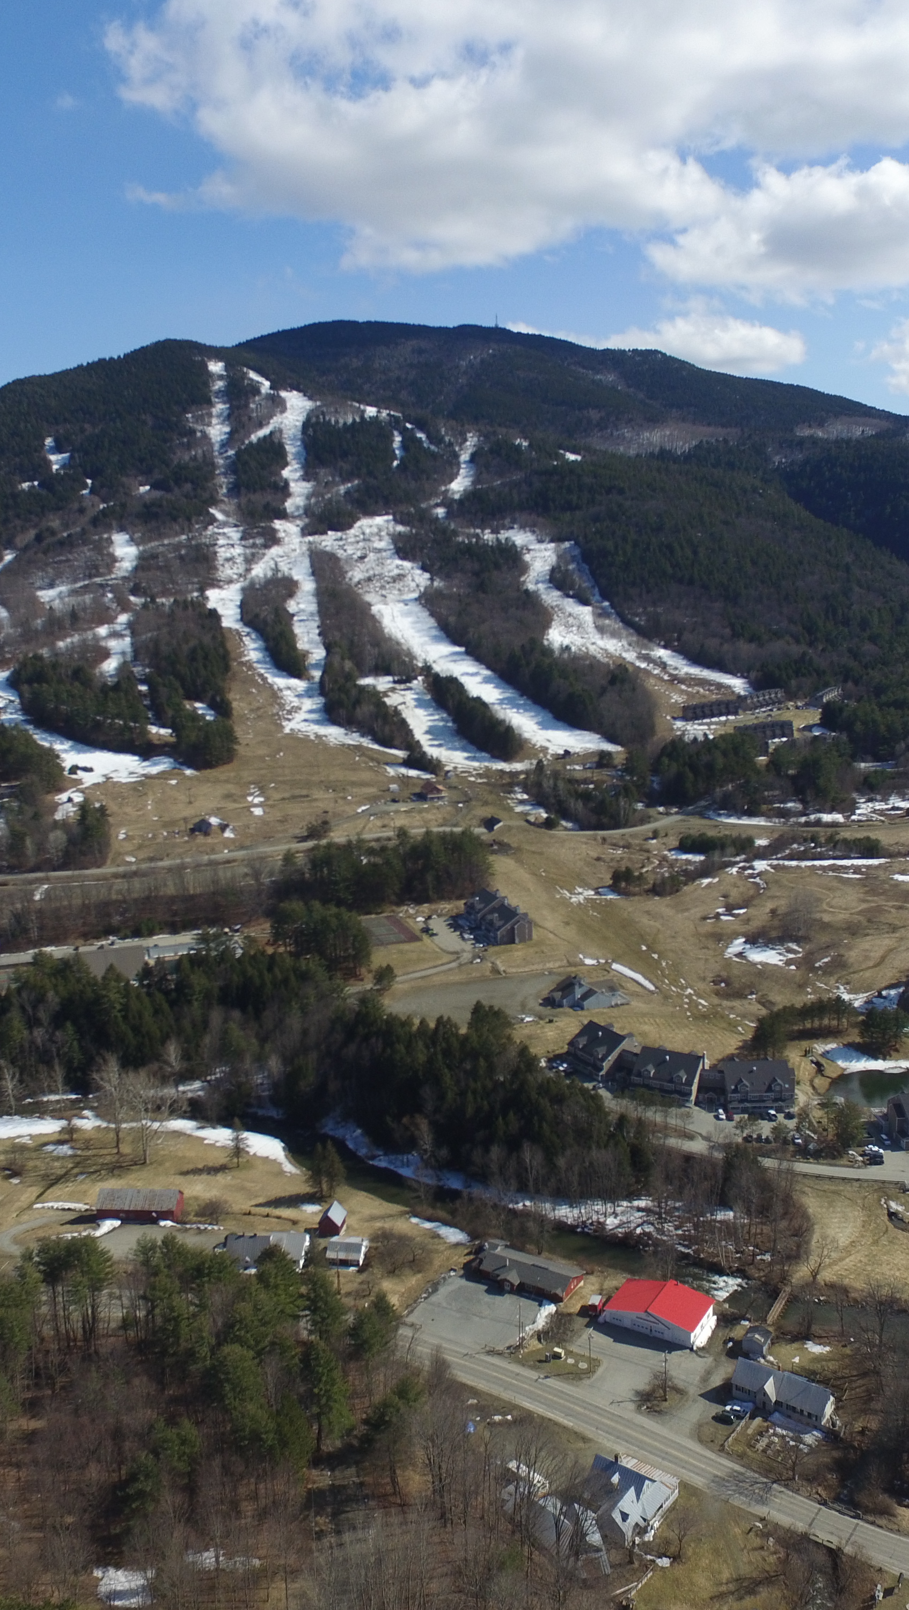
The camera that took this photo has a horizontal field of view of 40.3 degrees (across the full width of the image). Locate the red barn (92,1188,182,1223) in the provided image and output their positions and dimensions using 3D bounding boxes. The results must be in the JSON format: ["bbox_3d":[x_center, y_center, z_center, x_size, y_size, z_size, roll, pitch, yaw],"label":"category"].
[{"bbox_3d":[-76.500,97.400,302.970,19.300,6.800,7.500,0,9,2],"label":"red barn"}]

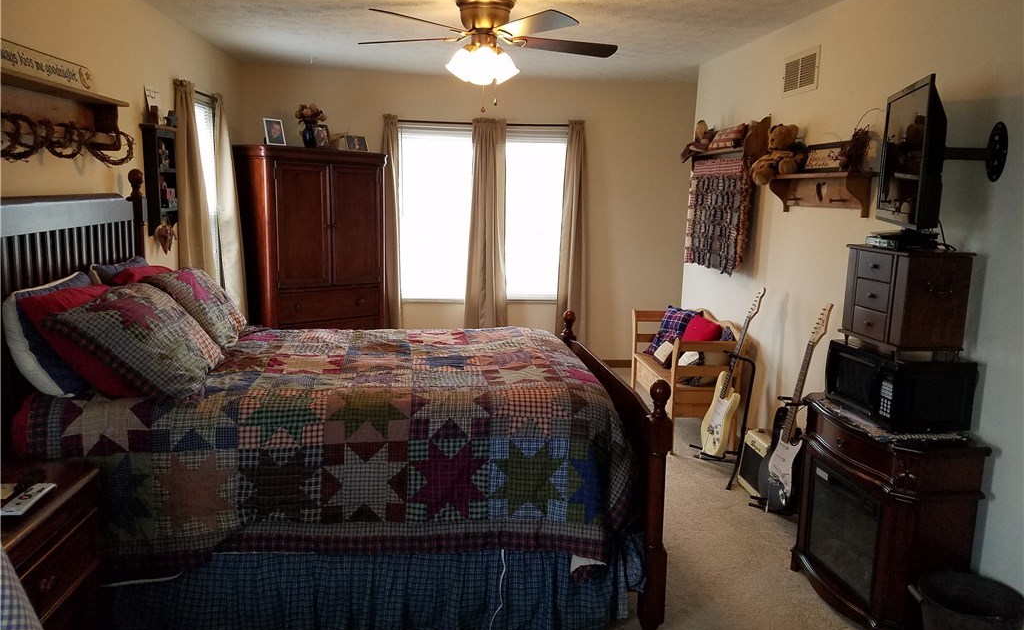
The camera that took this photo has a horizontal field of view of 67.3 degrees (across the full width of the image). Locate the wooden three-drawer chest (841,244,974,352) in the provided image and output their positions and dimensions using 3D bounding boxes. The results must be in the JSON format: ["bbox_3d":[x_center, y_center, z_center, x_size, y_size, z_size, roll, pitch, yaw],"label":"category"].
[{"bbox_3d":[1.389,-0.053,2.736,0.247,0.360,0.349,0,10,-9],"label":"wooden three-drawer chest"}]

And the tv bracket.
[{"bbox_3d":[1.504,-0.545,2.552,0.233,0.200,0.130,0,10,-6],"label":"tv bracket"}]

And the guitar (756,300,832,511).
[{"bbox_3d":[1.320,0.431,3.530,0.075,0.985,0.325,12,7,-11],"label":"guitar"}]

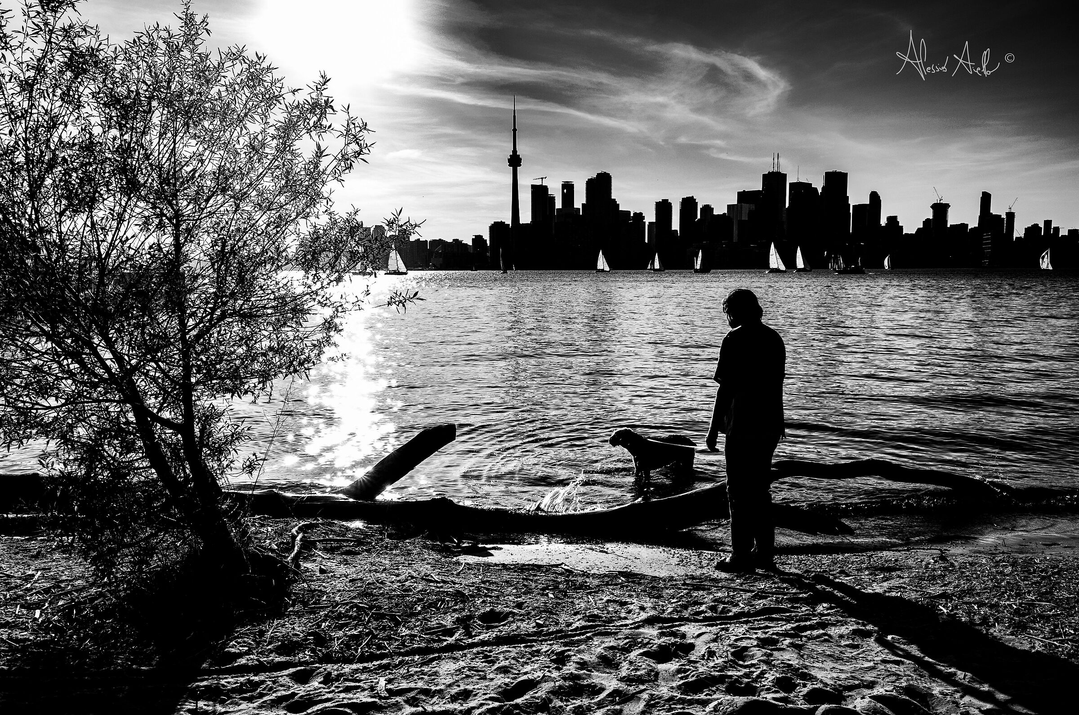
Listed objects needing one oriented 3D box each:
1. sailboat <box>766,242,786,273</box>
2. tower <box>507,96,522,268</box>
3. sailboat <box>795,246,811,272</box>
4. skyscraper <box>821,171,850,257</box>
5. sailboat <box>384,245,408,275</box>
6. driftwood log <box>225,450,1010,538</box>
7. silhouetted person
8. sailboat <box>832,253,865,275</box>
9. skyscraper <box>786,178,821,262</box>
[{"bbox_3d":[107.361,-45.546,380.563,9.600,14.000,3.000,-2,6,-12],"label":"sailboat"},{"bbox_3d":[-82.153,-565.348,2696.456,54.000,553.000,54.000,0,6,0],"label":"tower"},{"bbox_3d":[138.968,-51.818,440.739,9.300,13.600,2.900,-1,6,-5],"label":"sailboat"},{"bbox_3d":[900.227,-418.655,2531.265,57.000,272.000,52.000,4,7,34],"label":"skyscraper"},{"bbox_3d":[-57.878,-39.702,337.814,9.400,12.800,3.000,0,6,-2],"label":"sailboat"},{"bbox_3d":[0.685,1.057,6.748,6.450,0.500,0.950,0,6,0],"label":"driftwood log"},{"bbox_3d":[1.252,0.439,5.094,0.500,1.710,0.370,-6,8,-43],"label":"silhouetted person"},{"bbox_3d":[107.375,-32.792,288.962,11.300,7.800,3.400,1,6,15],"label":"sailboat"},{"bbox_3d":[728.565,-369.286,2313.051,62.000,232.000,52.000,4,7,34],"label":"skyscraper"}]

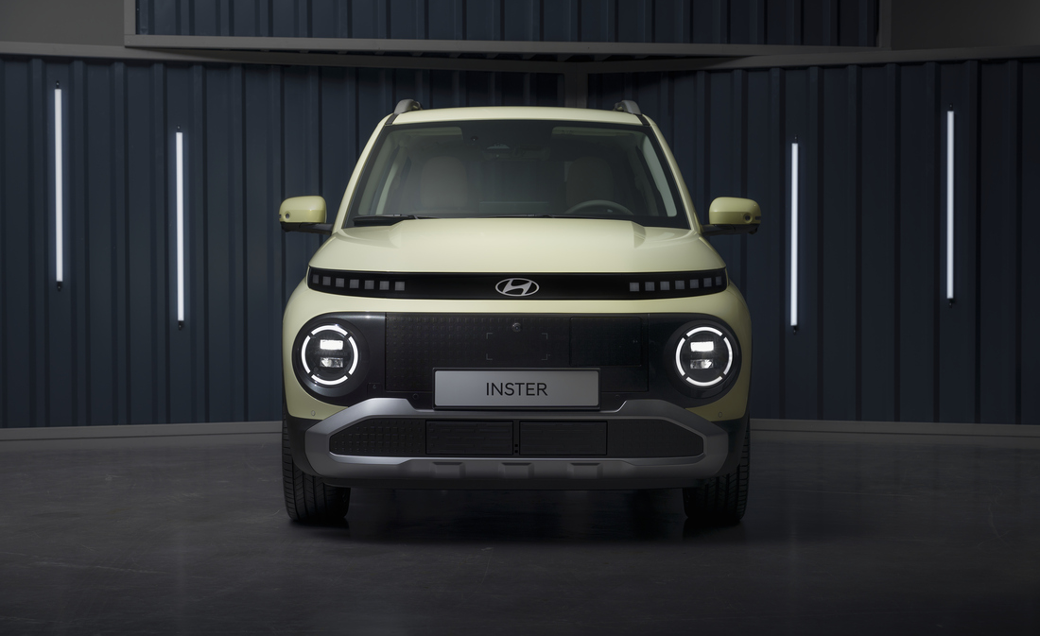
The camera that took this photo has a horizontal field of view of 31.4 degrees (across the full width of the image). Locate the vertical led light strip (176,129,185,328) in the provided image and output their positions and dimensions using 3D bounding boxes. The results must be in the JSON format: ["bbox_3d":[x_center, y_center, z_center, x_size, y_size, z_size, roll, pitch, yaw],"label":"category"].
[{"bbox_3d":[-1.871,-0.495,10.177,0.034,1.121,0.036,0,1,-20],"label":"vertical led light strip"}]

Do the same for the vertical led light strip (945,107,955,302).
[{"bbox_3d":[2.376,-0.621,10.207,0.034,1.121,0.036,0,1,18],"label":"vertical led light strip"}]

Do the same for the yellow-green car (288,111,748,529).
[{"bbox_3d":[-0.006,-0.107,7.760,1.800,1.600,3.825,0,1,0],"label":"yellow-green car"}]

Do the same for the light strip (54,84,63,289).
[{"bbox_3d":[-2.481,-0.708,9.945,0.034,1.120,0.036,0,1,-20],"label":"light strip"}]

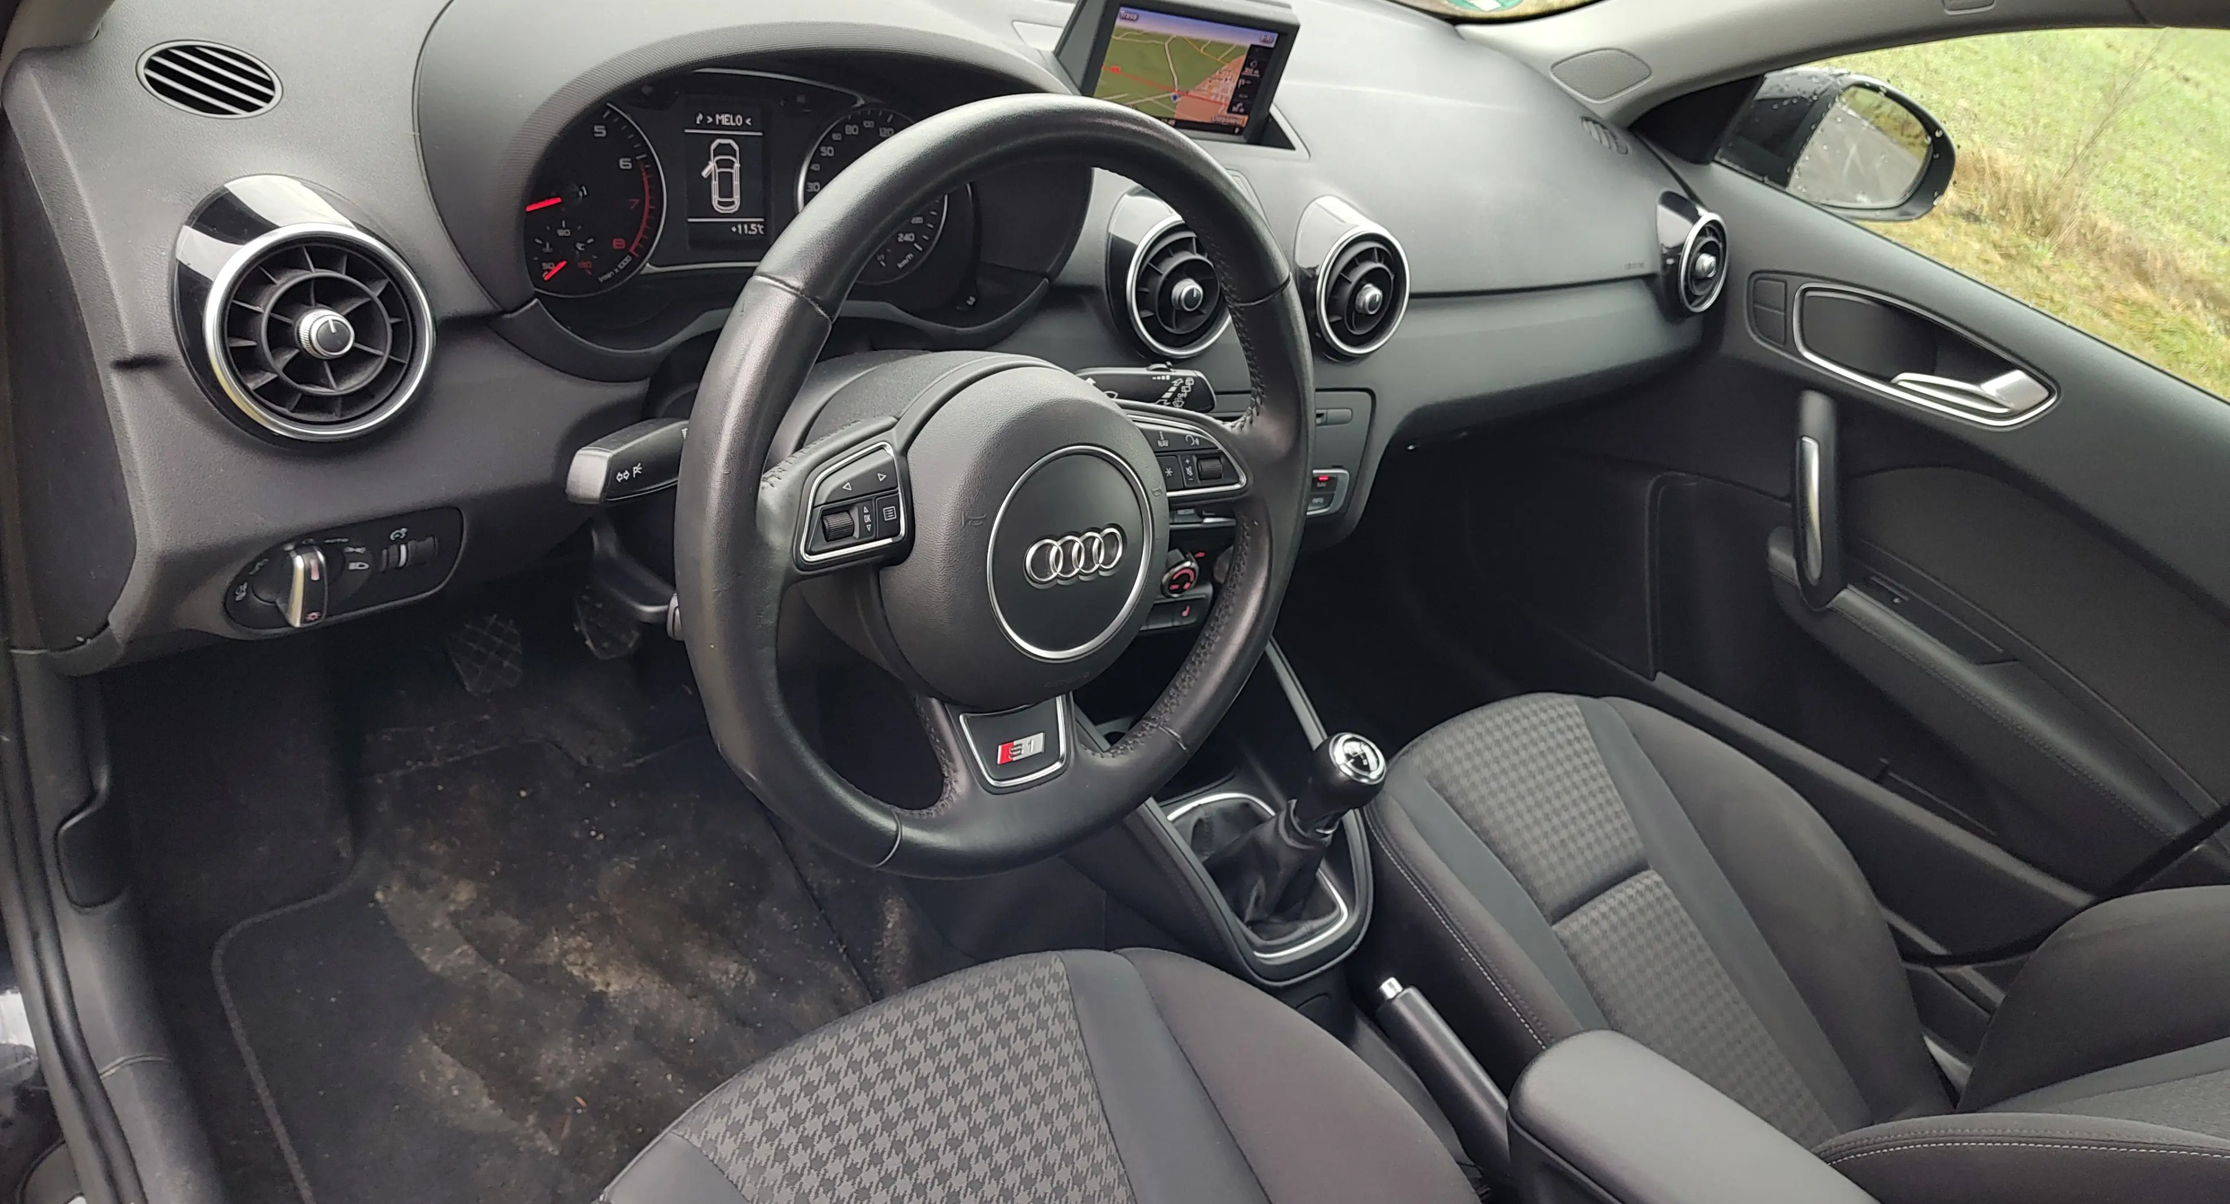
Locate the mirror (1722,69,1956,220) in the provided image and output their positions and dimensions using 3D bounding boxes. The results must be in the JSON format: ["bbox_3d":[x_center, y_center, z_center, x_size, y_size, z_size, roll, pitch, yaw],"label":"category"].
[{"bbox_3d":[0.753,-0.476,1.516,0.220,0.130,0.125,-5,41,-34],"label":"mirror"}]

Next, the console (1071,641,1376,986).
[{"bbox_3d":[0.090,0.147,1.161,0.200,0.160,0.280,-13,47,-41],"label":"console"}]

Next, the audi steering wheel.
[{"bbox_3d":[-0.047,-0.050,0.712,0.370,0.370,0.100,-13,26,-41],"label":"audi steering wheel"}]

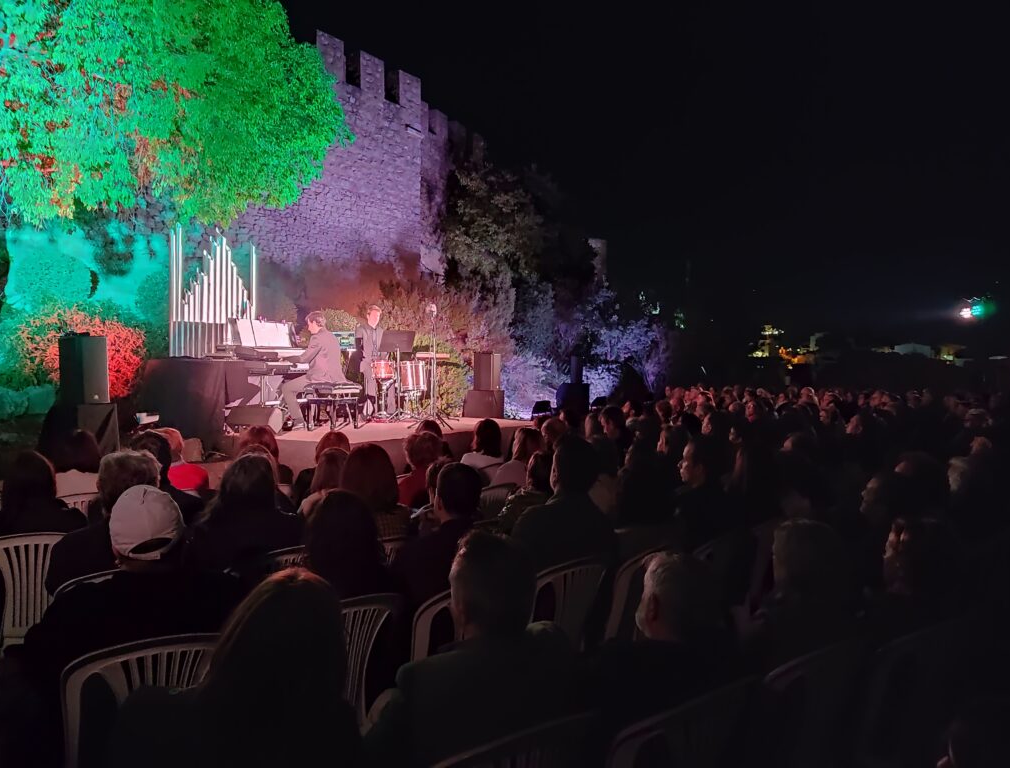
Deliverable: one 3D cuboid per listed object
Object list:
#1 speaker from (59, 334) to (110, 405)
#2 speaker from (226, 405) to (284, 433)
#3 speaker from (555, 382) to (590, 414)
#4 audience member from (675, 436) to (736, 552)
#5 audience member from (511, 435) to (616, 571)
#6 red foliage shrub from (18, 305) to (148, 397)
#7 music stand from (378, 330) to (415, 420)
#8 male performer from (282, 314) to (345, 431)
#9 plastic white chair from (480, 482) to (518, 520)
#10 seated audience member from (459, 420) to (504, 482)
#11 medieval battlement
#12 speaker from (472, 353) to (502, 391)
[{"bbox_3d":[-3.800,-0.130,6.950,0.310,0.610,0.350,0,0,23],"label":"speaker"},{"bbox_3d":[-2.760,0.385,8.450,0.550,0.330,0.400,0,1,20],"label":"speaker"},{"bbox_3d":[1.110,0.275,12.700,0.450,0.520,0.420,1,1,44],"label":"speaker"},{"bbox_3d":[0.900,0.870,3.850,0.750,1.220,0.500,0,0,30],"label":"audience member"},{"bbox_3d":[0.140,0.885,3.360,0.740,1.350,0.540,1,1,43],"label":"audience member"},{"bbox_3d":[-4.950,-0.350,9.000,1.450,1.100,1.200,0,0,-28],"label":"red foliage shrub"},{"bbox_3d":[-1.570,-0.130,11.100,0.520,1.300,0.480,0,0,-28],"label":"music stand"},{"bbox_3d":[-2.300,-0.170,9.250,0.850,1.380,0.550,0,0,14],"label":"male performer"},{"bbox_3d":[-0.260,1.125,5.500,0.550,0.810,0.550,0,0,-43],"label":"plastic white chair"},{"bbox_3d":[-0.250,0.900,6.580,0.480,1.240,0.720,-1,1,-43],"label":"seated audience member"},{"bbox_3d":[-2.600,-7.900,22.300,1.200,1.400,8.600,0,0,27],"label":"medieval battlement"},{"bbox_3d":[-0.253,-0.185,11.400,0.310,0.560,0.320,1,1,30],"label":"speaker"}]

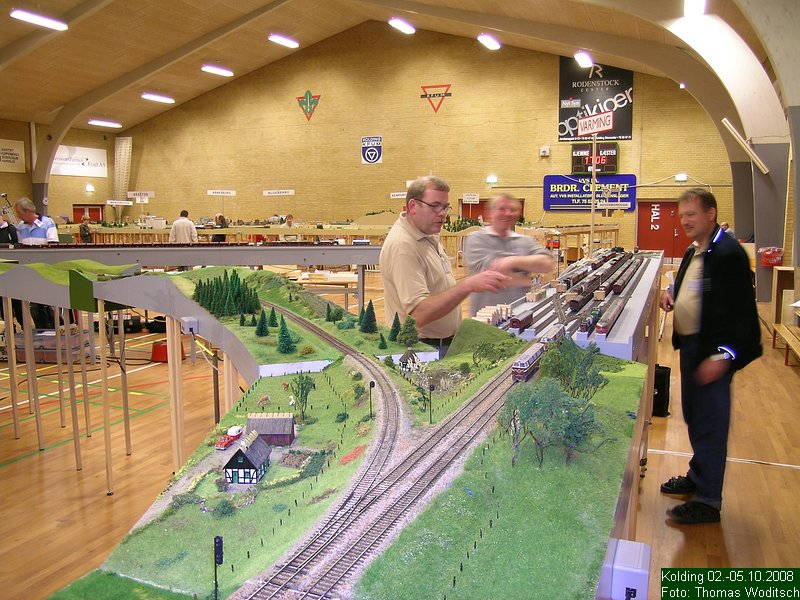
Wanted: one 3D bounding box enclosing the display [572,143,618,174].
[{"bbox_3d":[6.502,-4.713,21.586,1.509,1.005,0.160,3,8,23],"label":"display"}]

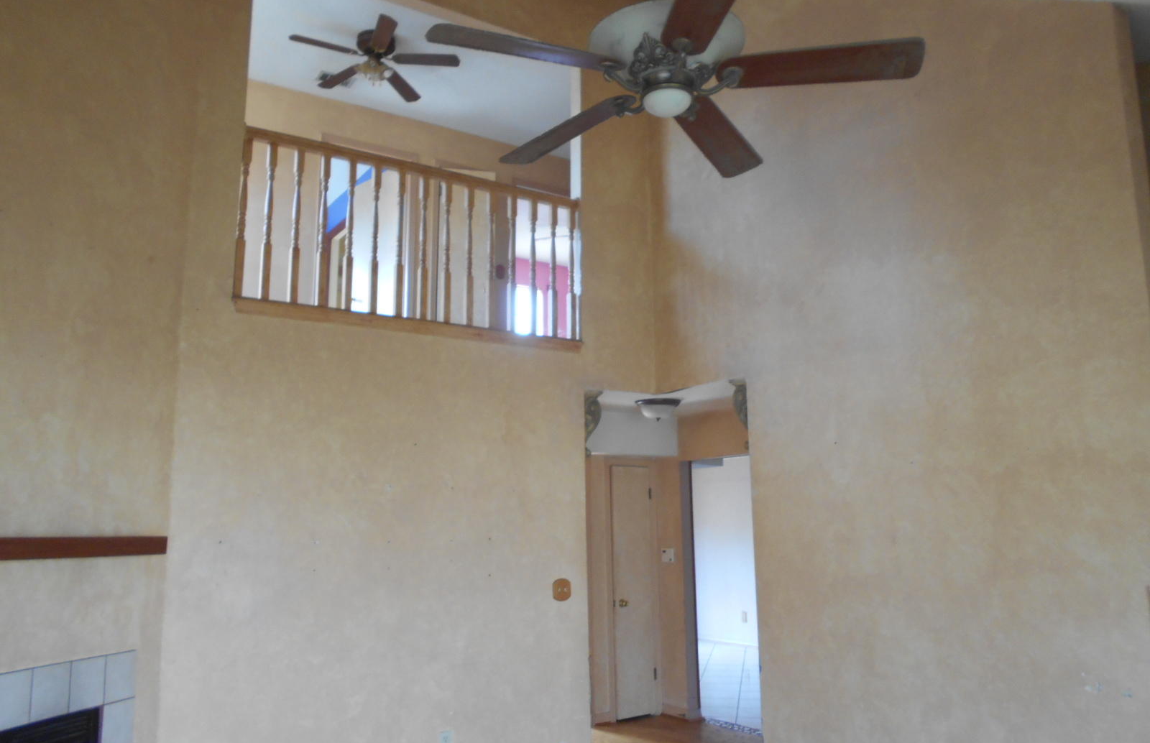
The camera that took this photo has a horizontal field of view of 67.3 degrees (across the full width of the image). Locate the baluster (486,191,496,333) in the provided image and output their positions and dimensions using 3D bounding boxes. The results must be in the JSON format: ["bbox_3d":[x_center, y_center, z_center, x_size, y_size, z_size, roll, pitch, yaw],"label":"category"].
[{"bbox_3d":[-0.532,-0.712,5.512,0.040,0.926,0.040,6,-11,-32],"label":"baluster"}]

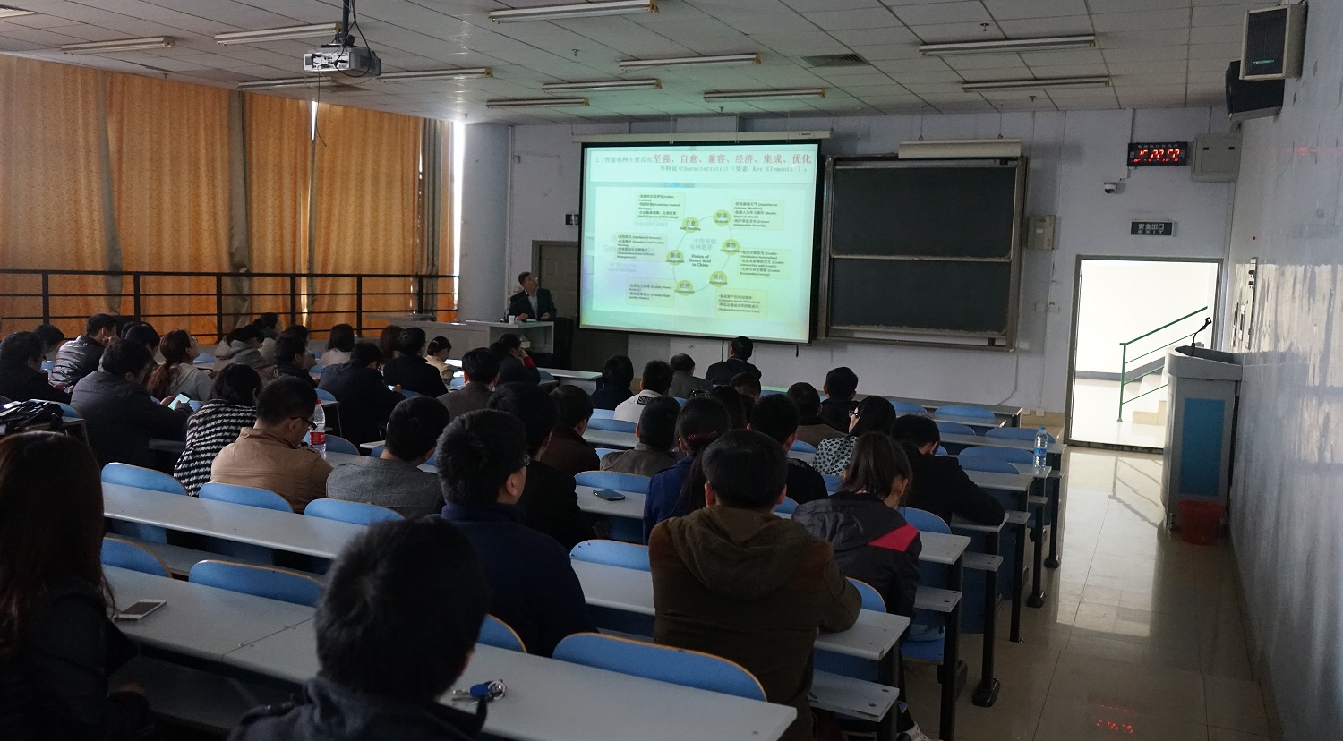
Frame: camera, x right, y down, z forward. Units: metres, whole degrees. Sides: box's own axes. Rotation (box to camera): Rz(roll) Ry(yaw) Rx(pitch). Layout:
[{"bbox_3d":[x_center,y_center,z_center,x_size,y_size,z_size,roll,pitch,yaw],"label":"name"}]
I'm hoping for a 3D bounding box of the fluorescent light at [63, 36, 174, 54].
[{"bbox_3d":[-4.822,-2.804,9.079,1.240,0.068,0.110,5,7,25],"label":"fluorescent light"}]

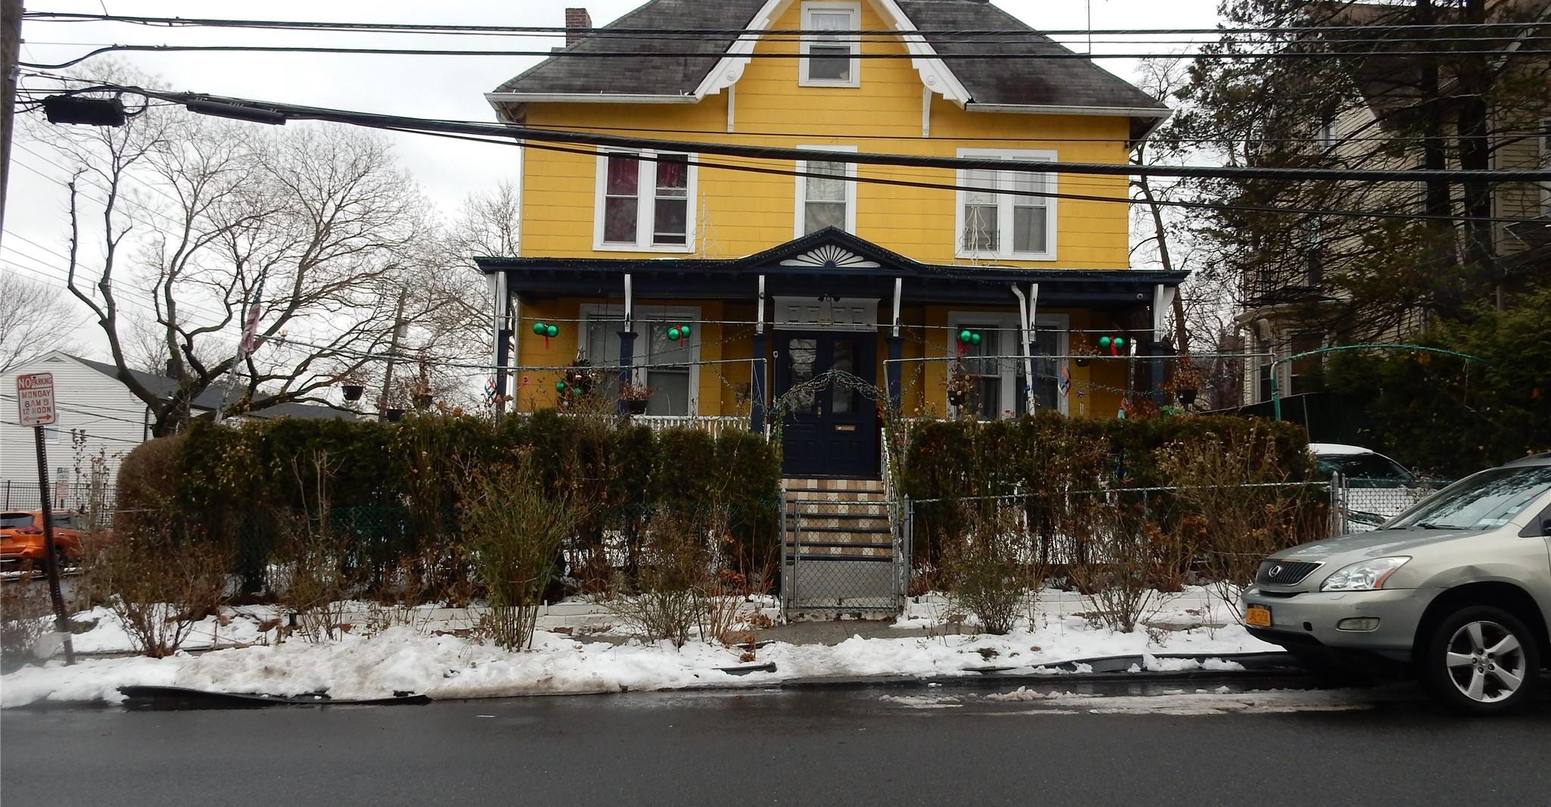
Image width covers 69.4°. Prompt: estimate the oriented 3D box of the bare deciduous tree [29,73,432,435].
[{"bbox_3d":[-8.307,-0.957,17.187,6.100,7.800,5.800,1,-3,-1],"label":"bare deciduous tree"}]

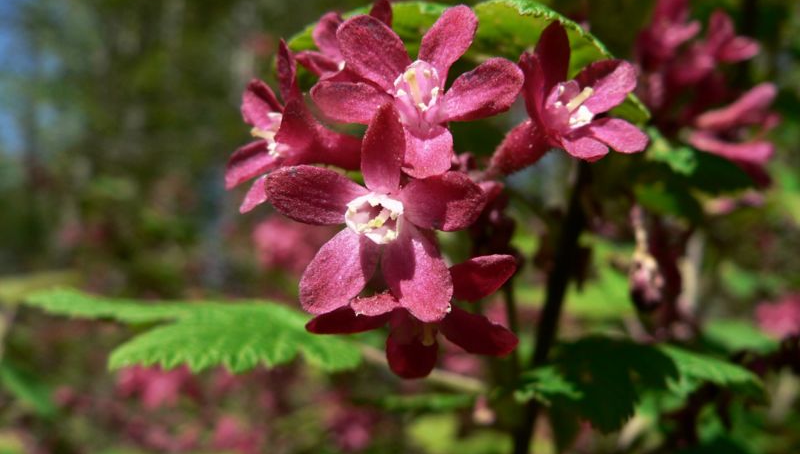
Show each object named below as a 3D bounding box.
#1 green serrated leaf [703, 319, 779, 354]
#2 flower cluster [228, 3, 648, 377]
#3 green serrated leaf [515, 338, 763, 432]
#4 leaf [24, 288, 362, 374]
[{"bbox_3d":[0.119,0.038,0.290,0.026,0.012,0.025,0,0,0],"label":"green serrated leaf"},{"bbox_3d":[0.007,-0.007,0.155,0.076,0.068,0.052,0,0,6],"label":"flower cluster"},{"bbox_3d":[0.057,0.038,0.200,0.059,0.022,0.045,0,0,0],"label":"green serrated leaf"},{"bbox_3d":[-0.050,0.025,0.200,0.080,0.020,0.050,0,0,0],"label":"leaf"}]

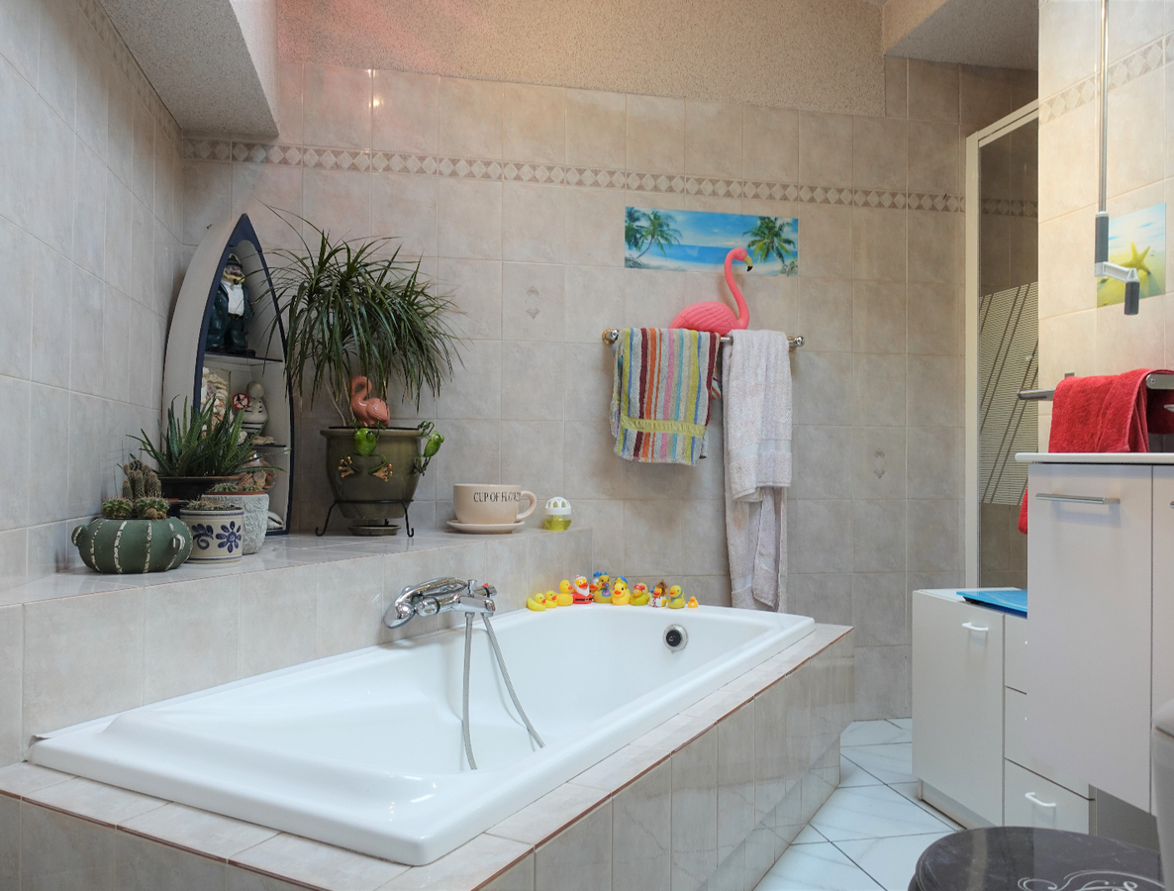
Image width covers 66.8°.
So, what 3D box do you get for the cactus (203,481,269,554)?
[{"bbox_3d":[-0.827,0.167,2.112,0.158,0.170,0.158,1,-1,-21],"label":"cactus"}]

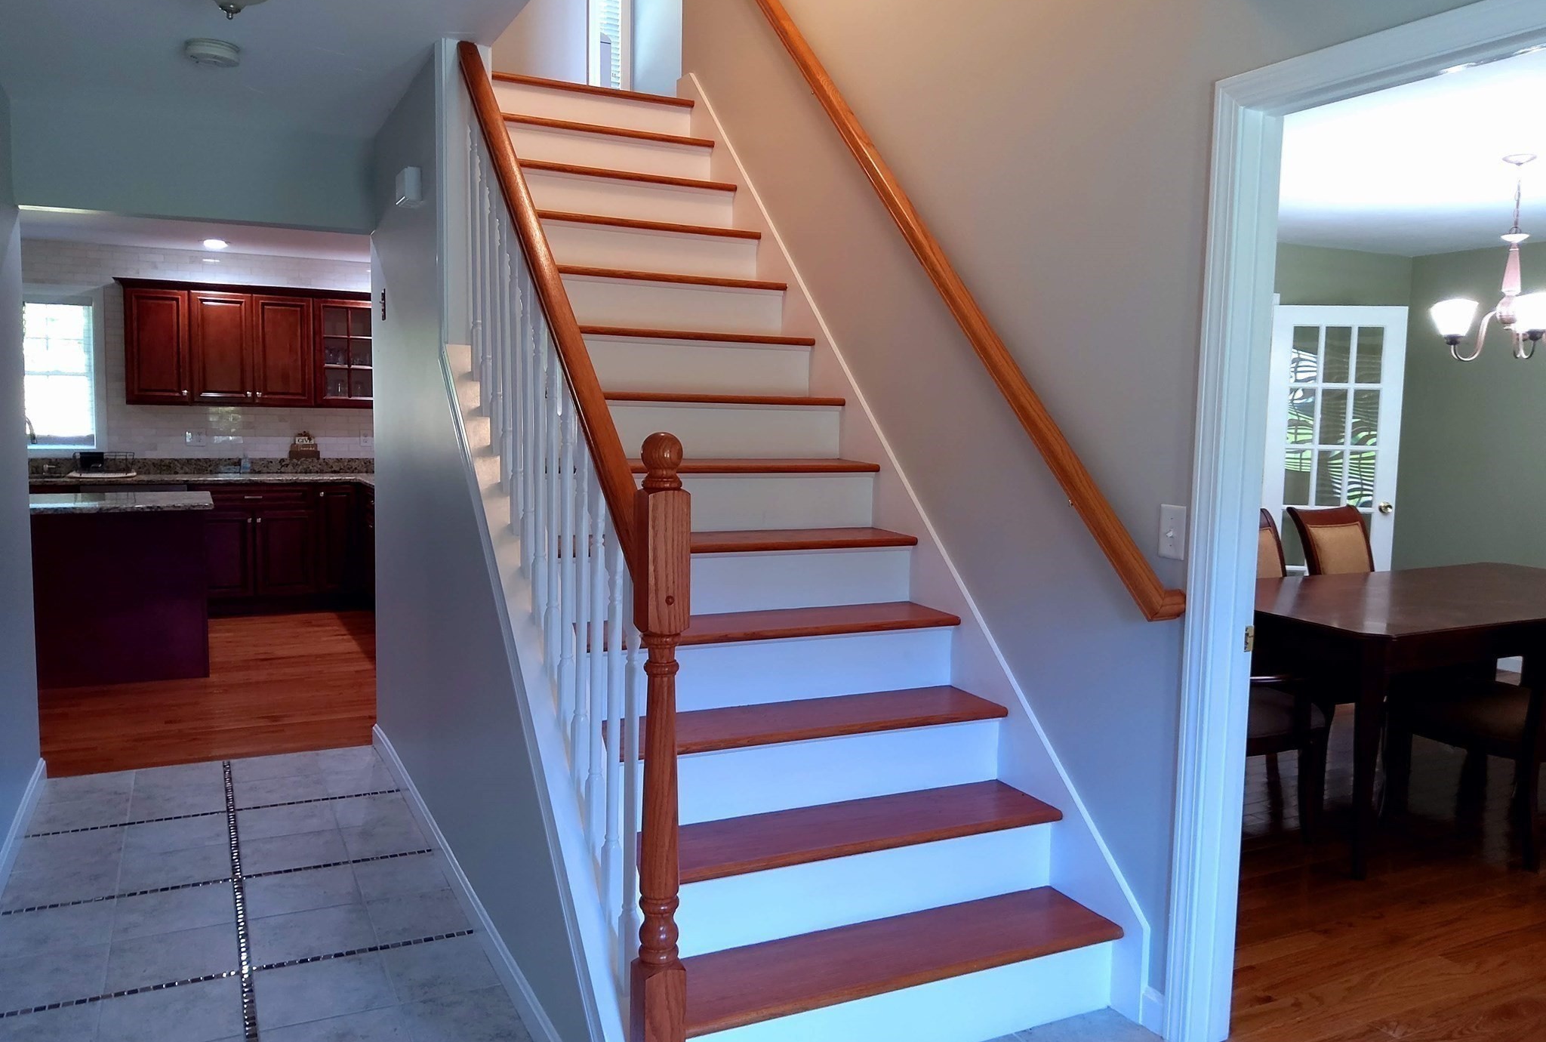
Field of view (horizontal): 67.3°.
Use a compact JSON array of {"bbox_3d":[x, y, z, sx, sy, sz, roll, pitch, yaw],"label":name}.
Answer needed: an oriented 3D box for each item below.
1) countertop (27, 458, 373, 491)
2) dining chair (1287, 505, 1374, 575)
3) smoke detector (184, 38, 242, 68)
[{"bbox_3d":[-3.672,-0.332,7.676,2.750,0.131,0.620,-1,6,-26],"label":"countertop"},{"bbox_3d":[2.630,0.479,5.149,0.500,1.030,0.620,-1,6,-26],"label":"dining chair"},{"bbox_3d":[-1.642,-1.372,3.407,0.146,0.039,0.146,-1,6,-26],"label":"smoke detector"}]

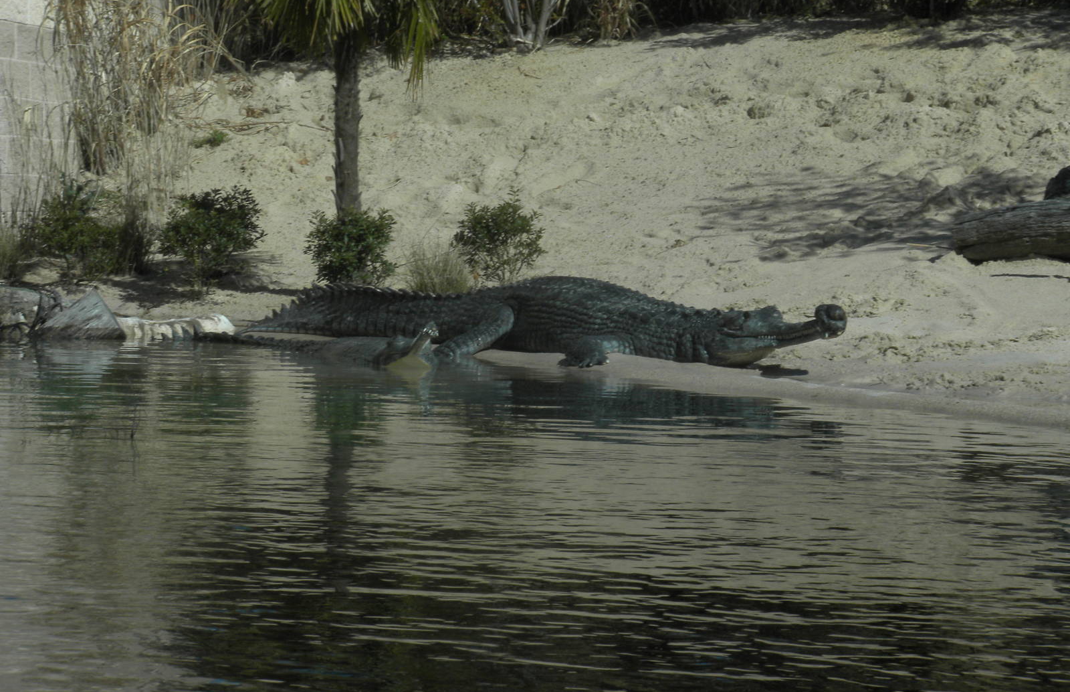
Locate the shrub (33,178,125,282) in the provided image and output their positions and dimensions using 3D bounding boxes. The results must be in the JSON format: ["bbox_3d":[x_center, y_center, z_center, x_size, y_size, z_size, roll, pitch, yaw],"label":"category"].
[{"bbox_3d":[-2.362,-0.605,19.000,0.479,0.548,0.480,1,2,-7],"label":"shrub"}]

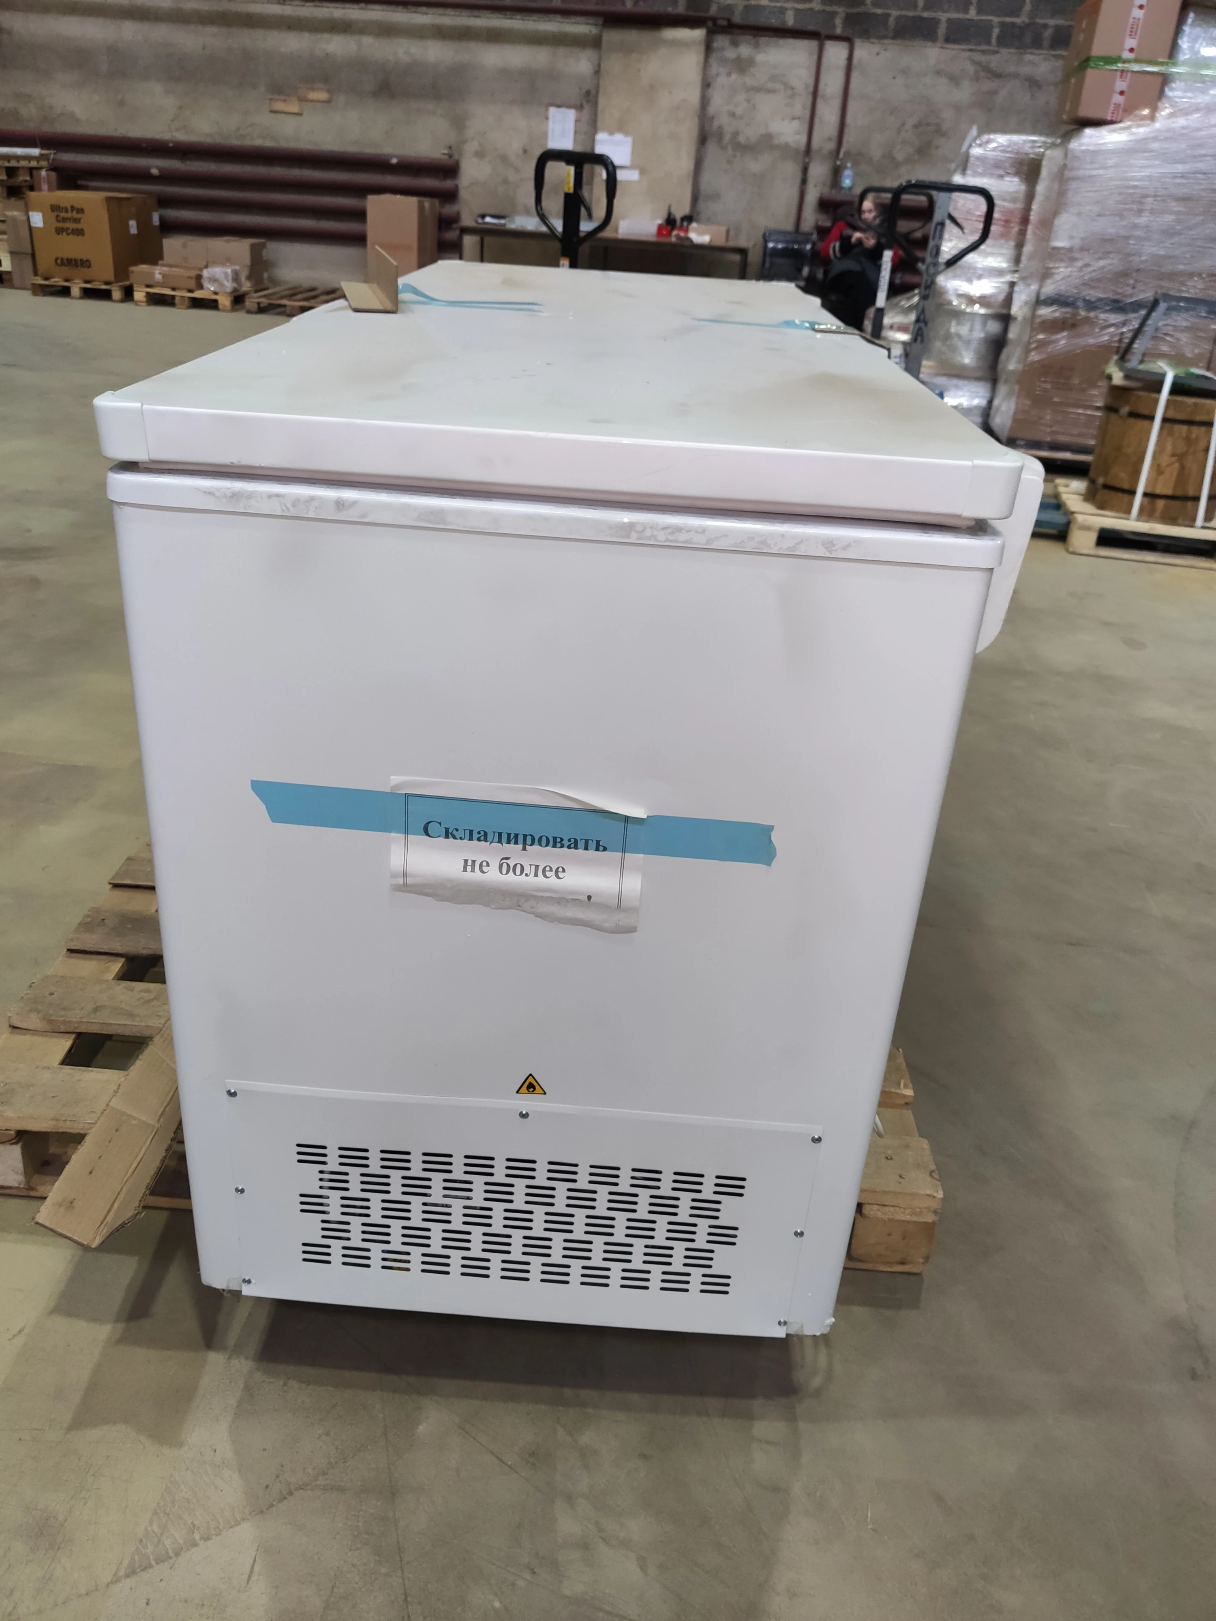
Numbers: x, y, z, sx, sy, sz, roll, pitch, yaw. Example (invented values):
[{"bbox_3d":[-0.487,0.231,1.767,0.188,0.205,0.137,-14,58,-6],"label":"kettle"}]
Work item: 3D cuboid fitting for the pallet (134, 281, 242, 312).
[{"bbox_3d":[-3.530,-4.537,10.674,0.800,0.144,1.200,4,28,0],"label":"pallet"}]

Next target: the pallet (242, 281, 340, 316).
[{"bbox_3d":[-2.499,-4.367,10.459,0.800,0.144,1.200,6,27,3],"label":"pallet"}]

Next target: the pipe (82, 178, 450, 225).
[{"bbox_3d":[-3.179,-5.584,11.181,3.632,0.165,0.165,4,28,0],"label":"pipe"}]

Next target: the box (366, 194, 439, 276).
[{"bbox_3d":[-1.678,-4.551,9.975,0.406,0.846,0.540,7,28,5],"label":"box"}]

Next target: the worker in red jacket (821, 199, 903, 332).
[{"bbox_3d":[1.937,-4.111,9.460,0.620,1.205,0.800,11,28,12],"label":"worker in red jacket"}]

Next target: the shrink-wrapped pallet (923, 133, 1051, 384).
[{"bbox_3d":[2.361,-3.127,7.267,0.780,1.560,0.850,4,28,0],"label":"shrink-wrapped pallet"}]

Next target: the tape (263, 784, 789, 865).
[{"bbox_3d":[-0.078,0.011,1.000,0.430,0.038,0.006,5,28,0],"label":"tape"}]

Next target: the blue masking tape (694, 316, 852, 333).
[{"bbox_3d":[0.205,-0.607,1.516,0.199,0.007,0.038,11,29,13],"label":"blue masking tape"}]

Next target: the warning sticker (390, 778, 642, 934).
[{"bbox_3d":[-0.076,0.042,1.013,0.210,0.132,0.010,4,27,0],"label":"warning sticker"}]

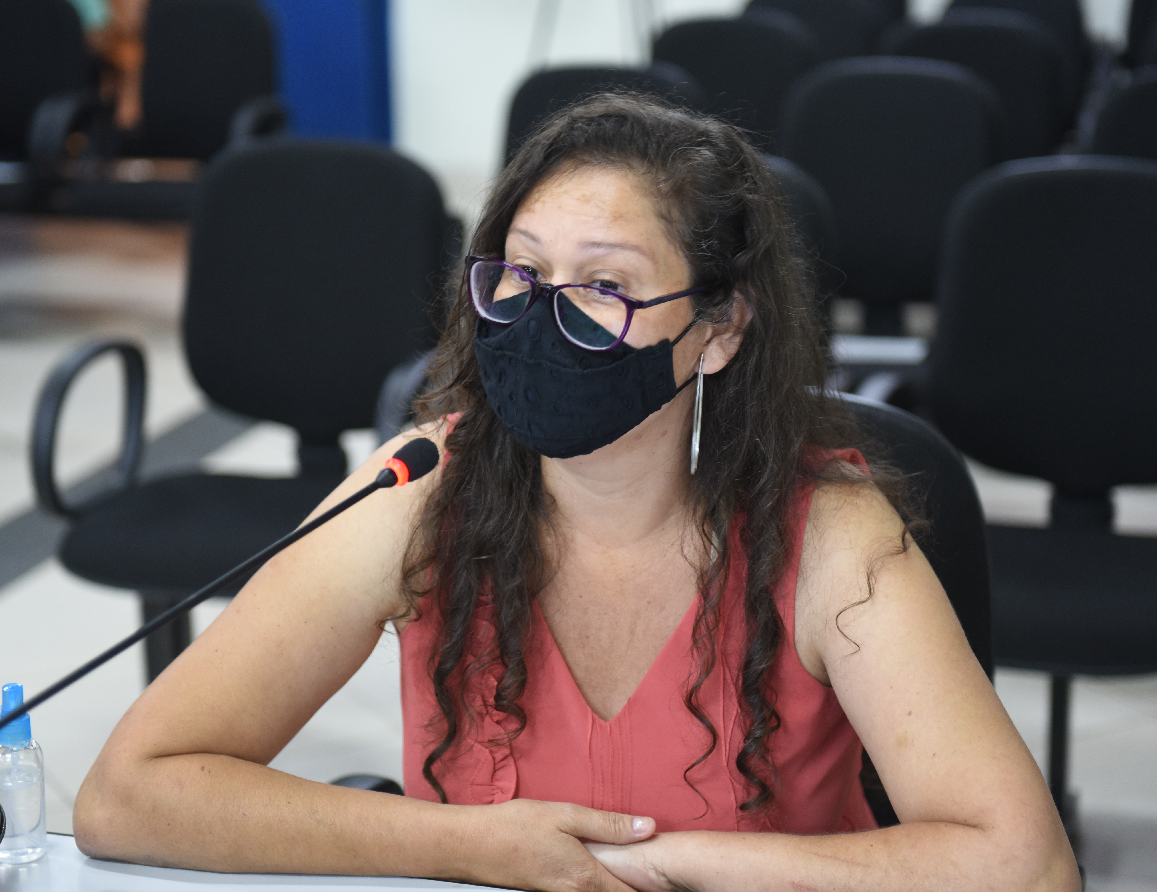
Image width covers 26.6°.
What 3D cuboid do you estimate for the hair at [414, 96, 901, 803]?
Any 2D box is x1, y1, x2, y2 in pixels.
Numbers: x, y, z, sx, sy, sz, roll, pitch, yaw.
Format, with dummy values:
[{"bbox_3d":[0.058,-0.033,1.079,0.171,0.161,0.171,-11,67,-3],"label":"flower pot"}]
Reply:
[{"bbox_3d":[0.045,0.004,1.750,0.330,0.470,0.270,7,16,26],"label":"hair"}]

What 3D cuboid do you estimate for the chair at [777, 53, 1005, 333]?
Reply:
[{"bbox_3d":[0.556,-0.244,4.724,0.600,0.930,0.620,4,15,15],"label":"chair"}]

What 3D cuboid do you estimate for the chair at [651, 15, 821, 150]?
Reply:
[{"bbox_3d":[0.332,-0.580,6.021,0.600,0.930,0.620,4,15,15],"label":"chair"}]

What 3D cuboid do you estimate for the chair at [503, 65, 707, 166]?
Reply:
[{"bbox_3d":[-0.013,-0.282,4.876,0.600,0.930,0.620,4,15,15],"label":"chair"}]

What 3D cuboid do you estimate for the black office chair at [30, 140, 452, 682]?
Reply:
[{"bbox_3d":[-0.460,0.045,3.655,0.600,0.930,0.620,4,15,15],"label":"black office chair"}]

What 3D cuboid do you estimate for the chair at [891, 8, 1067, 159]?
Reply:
[{"bbox_3d":[0.901,-0.541,5.870,0.600,0.930,0.620,4,15,15],"label":"chair"}]

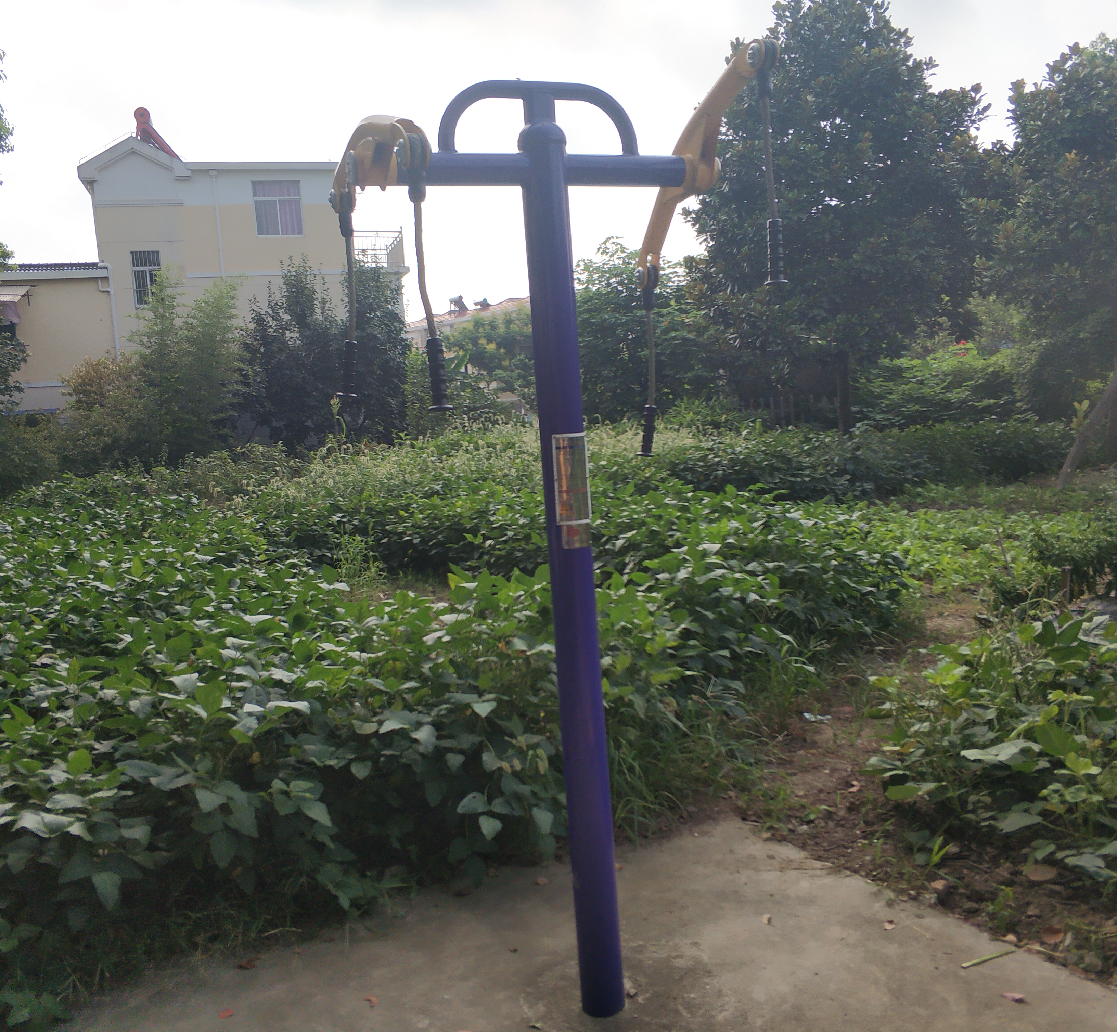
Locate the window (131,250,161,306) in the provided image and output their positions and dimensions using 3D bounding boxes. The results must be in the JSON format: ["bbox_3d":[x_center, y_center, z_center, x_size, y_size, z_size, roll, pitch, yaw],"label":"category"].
[{"bbox_3d":[-12.309,-7.113,32.200,0.790,1.630,0.130,-6,5,-18],"label":"window"}]

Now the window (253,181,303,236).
[{"bbox_3d":[-8.712,-9.570,33.500,1.460,1.700,0.130,-6,5,-18],"label":"window"}]

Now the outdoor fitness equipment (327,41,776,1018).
[{"bbox_3d":[0.032,0.110,2.790,0.980,2.450,0.900,-6,6,-20],"label":"outdoor fitness equipment"}]

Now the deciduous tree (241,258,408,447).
[{"bbox_3d":[-4.613,-2.813,22.226,3.300,5.000,3.100,-4,5,0],"label":"deciduous tree"}]

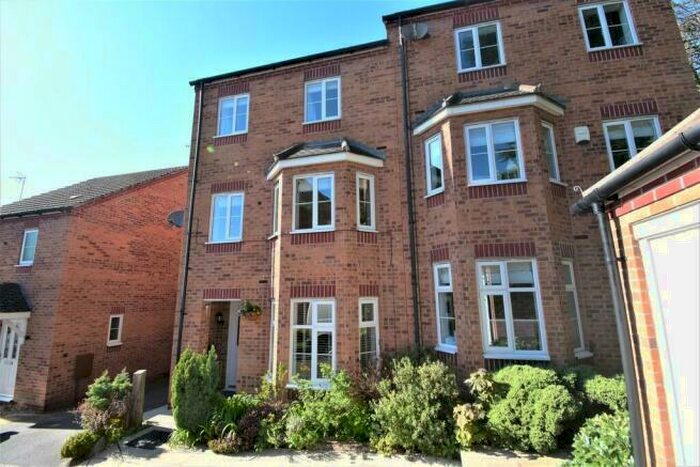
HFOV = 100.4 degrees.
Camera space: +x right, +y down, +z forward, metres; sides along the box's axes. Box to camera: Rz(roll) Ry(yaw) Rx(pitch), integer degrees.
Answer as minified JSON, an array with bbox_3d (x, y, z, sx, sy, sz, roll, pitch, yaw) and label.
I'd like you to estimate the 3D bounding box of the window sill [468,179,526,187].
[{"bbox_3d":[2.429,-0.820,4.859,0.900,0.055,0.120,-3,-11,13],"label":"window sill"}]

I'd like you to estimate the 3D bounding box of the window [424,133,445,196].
[{"bbox_3d":[1.571,-1.271,5.465,0.110,1.140,0.420,6,-12,-33],"label":"window"}]

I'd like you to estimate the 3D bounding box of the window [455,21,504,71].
[{"bbox_3d":[2.639,-3.815,5.944,0.890,1.030,0.120,-3,-11,13],"label":"window"}]

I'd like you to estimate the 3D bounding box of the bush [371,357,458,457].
[{"bbox_3d":[0.916,2.365,4.265,1.200,1.070,1.020,-3,-11,13],"label":"bush"}]

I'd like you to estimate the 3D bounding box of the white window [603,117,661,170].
[{"bbox_3d":[4.901,-1.397,4.971,0.860,1.170,0.120,-3,-11,13],"label":"white window"}]

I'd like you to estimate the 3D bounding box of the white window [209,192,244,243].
[{"bbox_3d":[-2.785,-0.362,6.582,0.880,1.170,0.110,-3,-11,13],"label":"white window"}]

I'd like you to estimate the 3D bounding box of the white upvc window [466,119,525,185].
[{"bbox_3d":[2.435,-1.374,4.978,0.880,1.140,0.120,-3,-11,13],"label":"white upvc window"}]

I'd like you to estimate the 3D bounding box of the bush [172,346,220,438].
[{"bbox_3d":[-2.768,2.728,5.267,0.750,1.350,0.700,-3,-11,13],"label":"bush"}]

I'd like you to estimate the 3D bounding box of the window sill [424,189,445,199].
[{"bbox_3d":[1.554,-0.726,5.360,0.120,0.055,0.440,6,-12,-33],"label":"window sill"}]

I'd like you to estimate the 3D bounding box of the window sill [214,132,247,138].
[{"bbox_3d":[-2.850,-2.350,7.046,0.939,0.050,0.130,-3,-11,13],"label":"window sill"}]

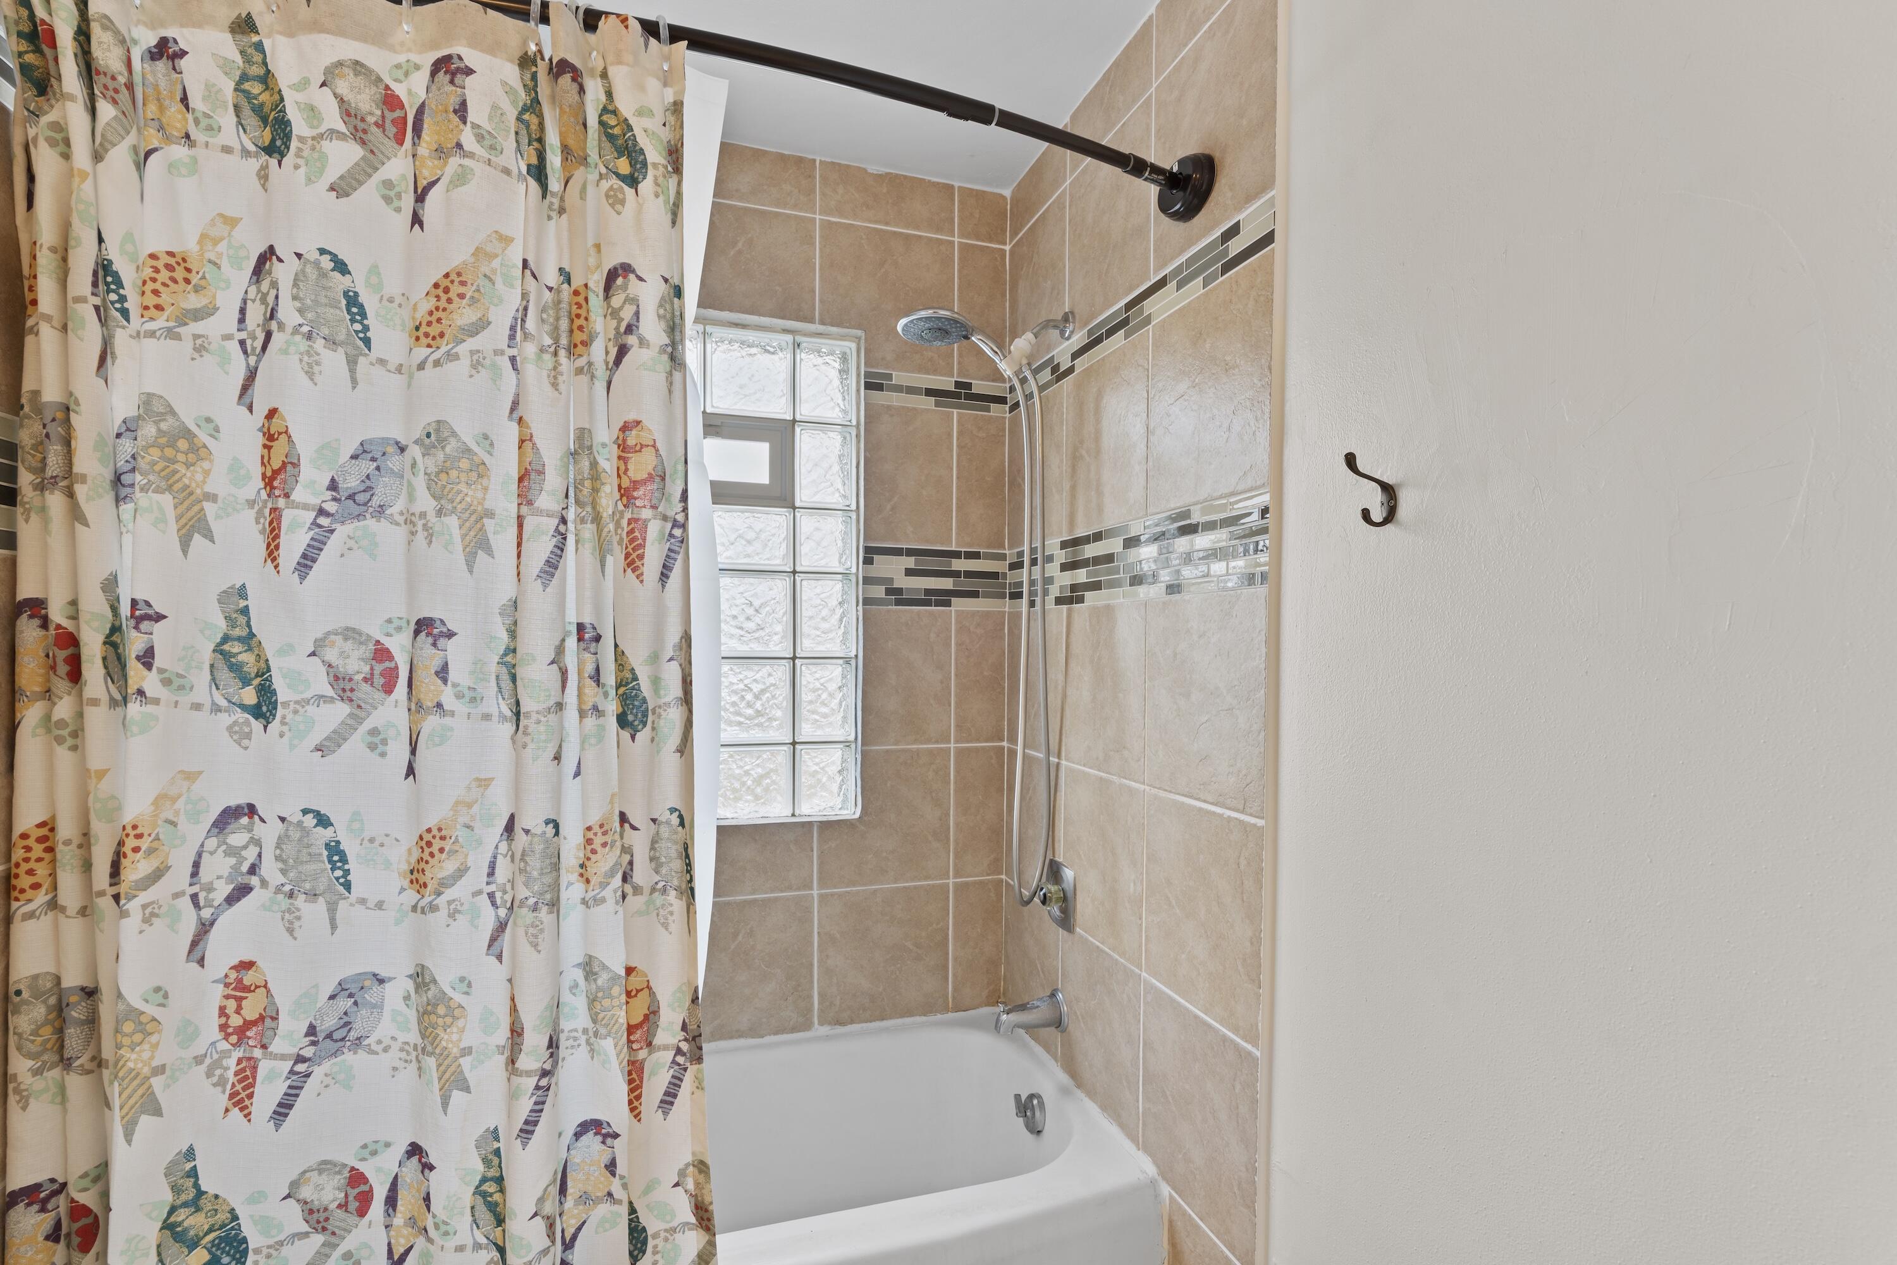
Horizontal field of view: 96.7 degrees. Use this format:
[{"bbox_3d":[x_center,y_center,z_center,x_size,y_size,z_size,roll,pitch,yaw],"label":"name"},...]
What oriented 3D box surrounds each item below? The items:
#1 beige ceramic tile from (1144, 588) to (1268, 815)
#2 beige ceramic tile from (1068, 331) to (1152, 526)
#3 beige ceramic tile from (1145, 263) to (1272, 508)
[{"bbox_3d":[0.412,0.109,1.358,0.015,0.330,0.317,1,-1,-18],"label":"beige ceramic tile"},{"bbox_3d":[0.313,-0.377,1.675,0.012,0.341,0.329,1,0,-19],"label":"beige ceramic tile"},{"bbox_3d":[0.419,-0.379,1.363,0.015,0.338,0.317,1,-1,-18],"label":"beige ceramic tile"}]

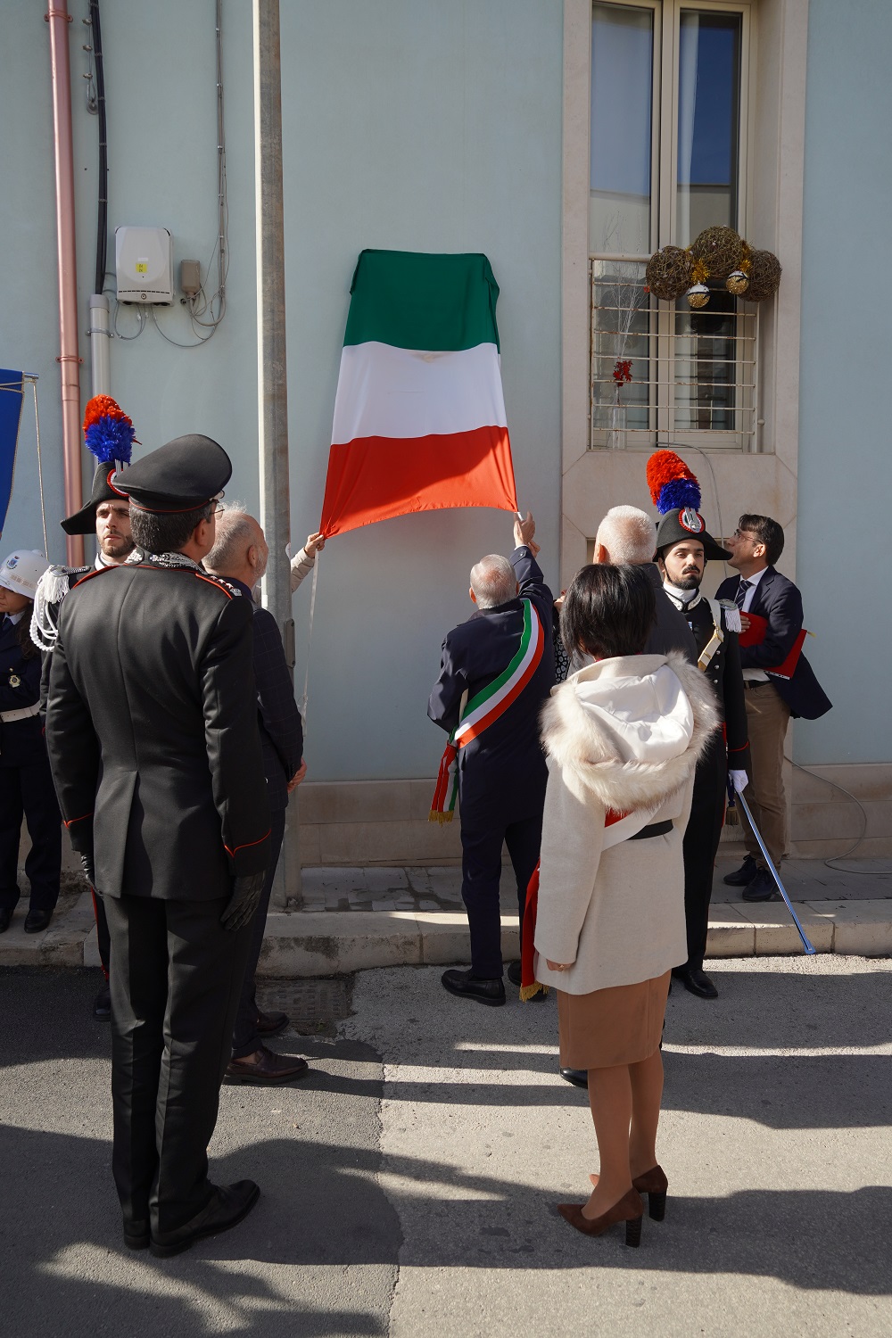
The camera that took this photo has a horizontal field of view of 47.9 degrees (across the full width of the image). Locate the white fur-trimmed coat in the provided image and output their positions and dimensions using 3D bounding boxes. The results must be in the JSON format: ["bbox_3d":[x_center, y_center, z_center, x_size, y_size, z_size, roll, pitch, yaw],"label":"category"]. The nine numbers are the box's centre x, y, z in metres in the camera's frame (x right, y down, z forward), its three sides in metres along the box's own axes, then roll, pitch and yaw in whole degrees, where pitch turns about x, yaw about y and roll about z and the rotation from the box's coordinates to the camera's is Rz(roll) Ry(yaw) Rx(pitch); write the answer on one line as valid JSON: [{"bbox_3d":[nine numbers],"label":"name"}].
[{"bbox_3d":[0.441,0.381,2.444,0.460,0.810,0.360,-3,5,-34],"label":"white fur-trimmed coat"}]

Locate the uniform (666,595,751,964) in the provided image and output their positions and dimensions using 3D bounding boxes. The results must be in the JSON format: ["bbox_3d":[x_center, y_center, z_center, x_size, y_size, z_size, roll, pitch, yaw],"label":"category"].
[{"bbox_3d":[0.945,0.444,3.959,0.540,1.520,0.330,-1,5,-17],"label":"uniform"}]

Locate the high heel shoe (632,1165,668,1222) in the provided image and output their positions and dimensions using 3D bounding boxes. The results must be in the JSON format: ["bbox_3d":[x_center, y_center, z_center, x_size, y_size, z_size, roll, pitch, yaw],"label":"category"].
[{"bbox_3d":[0.460,1.298,2.559,0.080,0.135,0.237,-4,6,-41],"label":"high heel shoe"}]

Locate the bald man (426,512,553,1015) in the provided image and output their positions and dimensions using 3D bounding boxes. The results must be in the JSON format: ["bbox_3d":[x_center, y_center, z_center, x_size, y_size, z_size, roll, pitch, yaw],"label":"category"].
[{"bbox_3d":[0.168,0.306,4.030,0.483,1.887,0.600,-1,4,-12],"label":"bald man"}]

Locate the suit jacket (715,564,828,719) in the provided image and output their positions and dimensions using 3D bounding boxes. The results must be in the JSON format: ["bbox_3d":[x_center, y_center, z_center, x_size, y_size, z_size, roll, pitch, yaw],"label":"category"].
[{"bbox_3d":[1.566,-0.123,4.800,0.400,0.710,0.470,-4,6,-42],"label":"suit jacket"}]

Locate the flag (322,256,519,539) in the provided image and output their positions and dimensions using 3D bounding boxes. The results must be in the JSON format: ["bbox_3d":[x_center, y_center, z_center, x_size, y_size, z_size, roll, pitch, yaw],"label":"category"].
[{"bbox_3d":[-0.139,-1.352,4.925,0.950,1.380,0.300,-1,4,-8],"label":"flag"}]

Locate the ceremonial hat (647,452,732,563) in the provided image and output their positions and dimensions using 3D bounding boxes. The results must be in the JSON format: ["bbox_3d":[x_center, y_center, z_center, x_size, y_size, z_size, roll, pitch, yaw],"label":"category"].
[{"bbox_3d":[0.938,-0.634,3.914,0.400,0.440,0.250,-1,4,-11],"label":"ceremonial hat"}]

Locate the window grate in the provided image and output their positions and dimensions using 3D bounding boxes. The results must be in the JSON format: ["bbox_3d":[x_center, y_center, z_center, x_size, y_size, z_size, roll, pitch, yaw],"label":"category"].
[{"bbox_3d":[1.221,-1.693,5.373,0.960,1.020,0.060,-1,4,-8],"label":"window grate"}]

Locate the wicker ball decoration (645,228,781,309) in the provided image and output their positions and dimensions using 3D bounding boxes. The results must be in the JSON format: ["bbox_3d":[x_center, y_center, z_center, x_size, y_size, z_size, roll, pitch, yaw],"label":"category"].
[{"bbox_3d":[1.397,-2.091,5.247,0.700,0.410,0.270,-1,4,-8],"label":"wicker ball decoration"}]

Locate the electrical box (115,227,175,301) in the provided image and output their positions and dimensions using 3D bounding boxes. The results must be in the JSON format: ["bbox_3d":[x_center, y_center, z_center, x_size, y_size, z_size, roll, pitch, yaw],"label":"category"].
[{"bbox_3d":[-1.393,-1.857,4.649,0.250,0.328,0.095,-1,4,-9],"label":"electrical box"}]

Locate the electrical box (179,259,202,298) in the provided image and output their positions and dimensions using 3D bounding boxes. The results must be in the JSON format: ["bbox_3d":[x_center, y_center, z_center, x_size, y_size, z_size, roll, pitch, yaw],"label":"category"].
[{"bbox_3d":[-1.192,-1.822,4.702,0.085,0.158,0.060,-1,4,-9],"label":"electrical box"}]

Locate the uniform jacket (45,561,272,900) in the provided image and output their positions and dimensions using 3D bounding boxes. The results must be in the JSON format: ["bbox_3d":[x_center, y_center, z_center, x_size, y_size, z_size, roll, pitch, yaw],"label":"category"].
[{"bbox_3d":[-0.679,0.149,2.369,0.540,0.790,0.320,1,4,16],"label":"uniform jacket"}]

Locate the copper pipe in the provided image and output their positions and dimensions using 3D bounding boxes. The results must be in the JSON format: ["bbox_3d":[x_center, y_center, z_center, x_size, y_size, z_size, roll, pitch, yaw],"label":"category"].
[{"bbox_3d":[-1.729,-1.052,4.645,0.090,4.034,0.090,-1,4,-9],"label":"copper pipe"}]

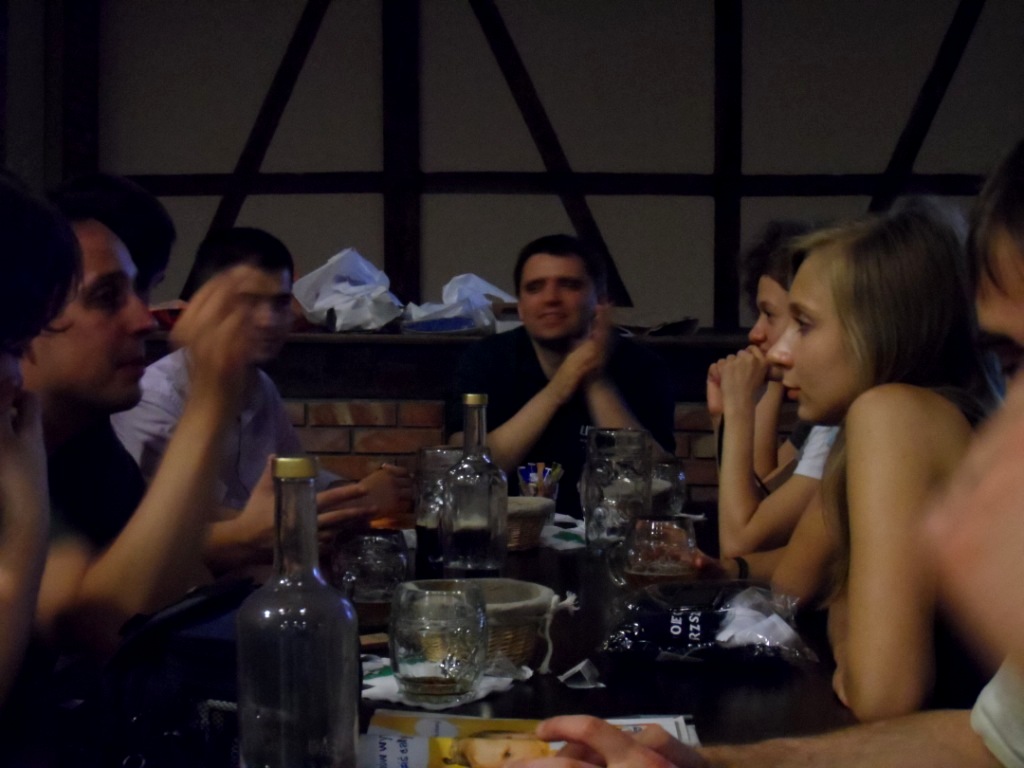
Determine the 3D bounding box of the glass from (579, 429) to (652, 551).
[{"bbox_3d":[0.168,0.167,2.948,0.118,0.188,0.125,0,2,0],"label":"glass"}]

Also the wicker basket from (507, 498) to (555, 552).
[{"bbox_3d":[-0.003,0.222,2.981,0.155,0.077,0.155,0,2,0],"label":"wicker basket"}]

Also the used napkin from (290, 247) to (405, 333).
[{"bbox_3d":[-0.462,-0.263,5.174,0.315,0.235,0.250,0,2,0],"label":"used napkin"}]

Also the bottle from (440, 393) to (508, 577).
[{"bbox_3d":[-0.052,0.145,2.582,0.091,0.260,0.091,0,2,0],"label":"bottle"}]

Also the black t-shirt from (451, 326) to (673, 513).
[{"bbox_3d":[0.100,0.188,3.750,0.480,0.600,0.300,0,2,3],"label":"black t-shirt"}]

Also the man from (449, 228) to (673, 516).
[{"bbox_3d":[0.098,0.337,3.635,0.500,1.270,0.780,0,2,3],"label":"man"}]

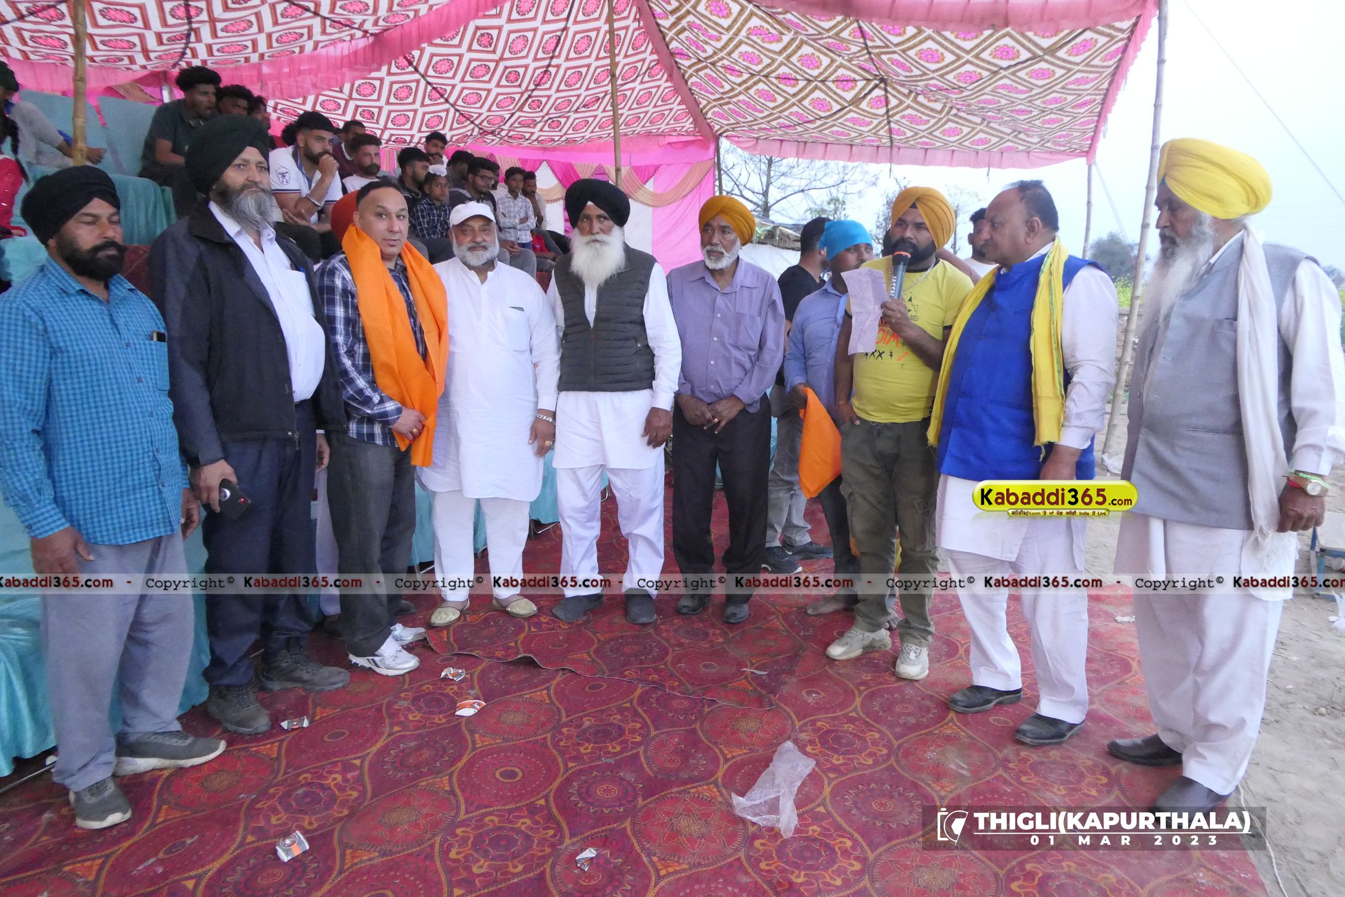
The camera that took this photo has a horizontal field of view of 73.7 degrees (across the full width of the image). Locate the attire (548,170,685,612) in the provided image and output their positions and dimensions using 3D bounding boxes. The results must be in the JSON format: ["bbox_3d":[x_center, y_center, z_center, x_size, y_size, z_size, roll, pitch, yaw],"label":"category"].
[{"bbox_3d":[-0.243,-0.186,3.776,0.570,1.815,0.350,2,11,8],"label":"attire"}]

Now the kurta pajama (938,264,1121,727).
[{"bbox_3d":[1.128,0.144,2.851,0.420,1.502,0.590,-6,13,-27],"label":"kurta pajama"}]

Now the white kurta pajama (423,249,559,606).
[{"bbox_3d":[-0.768,-0.051,3.771,0.575,1.467,0.360,-1,11,-9],"label":"white kurta pajama"}]

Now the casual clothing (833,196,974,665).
[{"bbox_3d":[0.852,-0.052,3.301,0.520,1.749,0.420,6,13,26],"label":"casual clothing"}]

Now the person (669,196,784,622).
[{"bbox_3d":[0.227,-0.161,3.801,0.500,1.762,0.340,3,12,15],"label":"person"}]

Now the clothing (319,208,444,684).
[{"bbox_3d":[-1.078,-0.079,3.343,0.380,1.765,0.520,10,15,41],"label":"clothing"}]

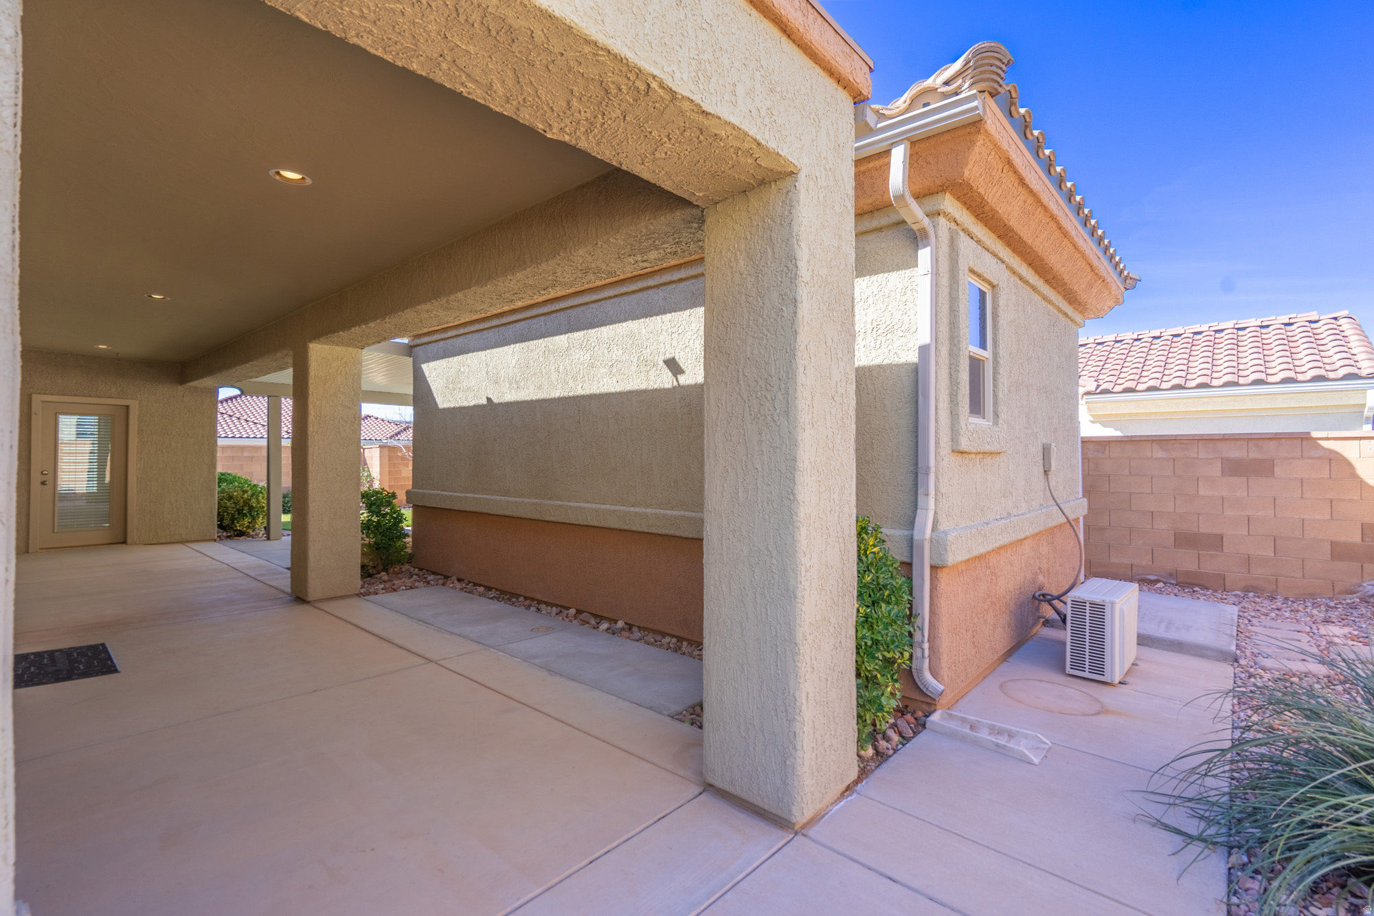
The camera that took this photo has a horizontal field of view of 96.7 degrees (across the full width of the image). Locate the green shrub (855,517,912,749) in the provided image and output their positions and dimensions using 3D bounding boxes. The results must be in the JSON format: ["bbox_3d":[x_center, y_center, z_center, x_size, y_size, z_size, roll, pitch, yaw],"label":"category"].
[{"bbox_3d":[0.757,0.791,3.156,0.780,1.080,0.750,0,0,41],"label":"green shrub"}]

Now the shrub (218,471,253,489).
[{"bbox_3d":[-8.750,0.800,11.700,1.050,1.000,1.050,0,0,41],"label":"shrub"}]

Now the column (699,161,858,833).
[{"bbox_3d":[0.380,0.145,2.549,0.475,2.390,0.480,0,0,41],"label":"column"}]

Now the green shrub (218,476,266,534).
[{"bbox_3d":[-7.850,0.840,10.750,1.000,0.920,1.000,0,0,41],"label":"green shrub"}]

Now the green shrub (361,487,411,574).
[{"bbox_3d":[-3.533,0.858,7.076,0.700,0.970,0.700,0,0,41],"label":"green shrub"}]

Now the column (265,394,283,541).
[{"bbox_3d":[-6.548,0.171,9.713,0.150,2.257,0.150,0,0,41],"label":"column"}]

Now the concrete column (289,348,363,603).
[{"bbox_3d":[-3.526,0.141,5.997,0.475,2.390,0.480,0,0,41],"label":"concrete column"}]

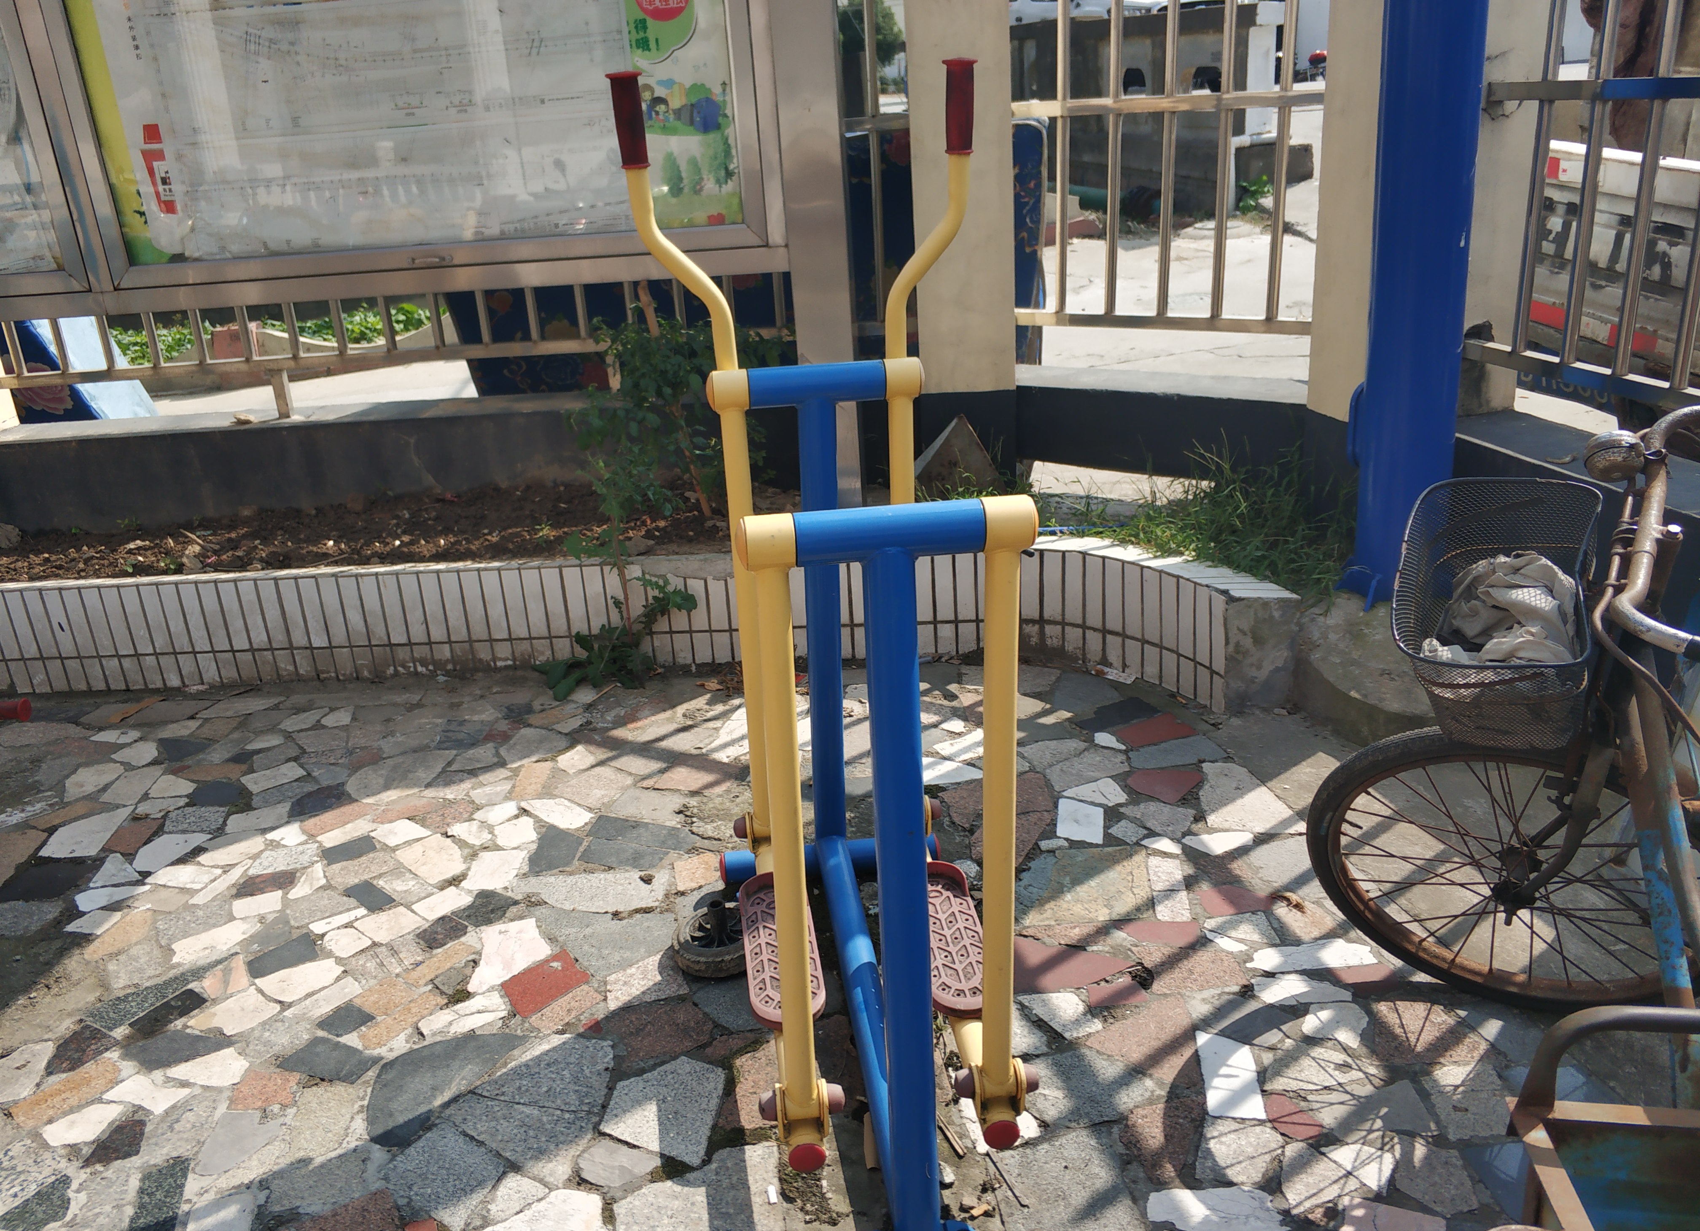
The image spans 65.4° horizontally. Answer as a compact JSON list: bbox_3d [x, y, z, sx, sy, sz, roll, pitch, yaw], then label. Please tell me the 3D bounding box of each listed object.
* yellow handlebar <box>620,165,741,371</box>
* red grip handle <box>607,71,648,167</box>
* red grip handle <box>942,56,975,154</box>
[{"bbox_3d":[-0.260,-0.534,2.069,0.144,0.318,0.055,-4,21,-1],"label":"yellow handlebar"},{"bbox_3d":[-0.330,-0.742,1.990,0.050,0.136,0.050,-5,21,-1],"label":"red grip handle"},{"bbox_3d":[0.166,-0.769,2.007,0.050,0.135,0.050,-2,21,-2],"label":"red grip handle"}]

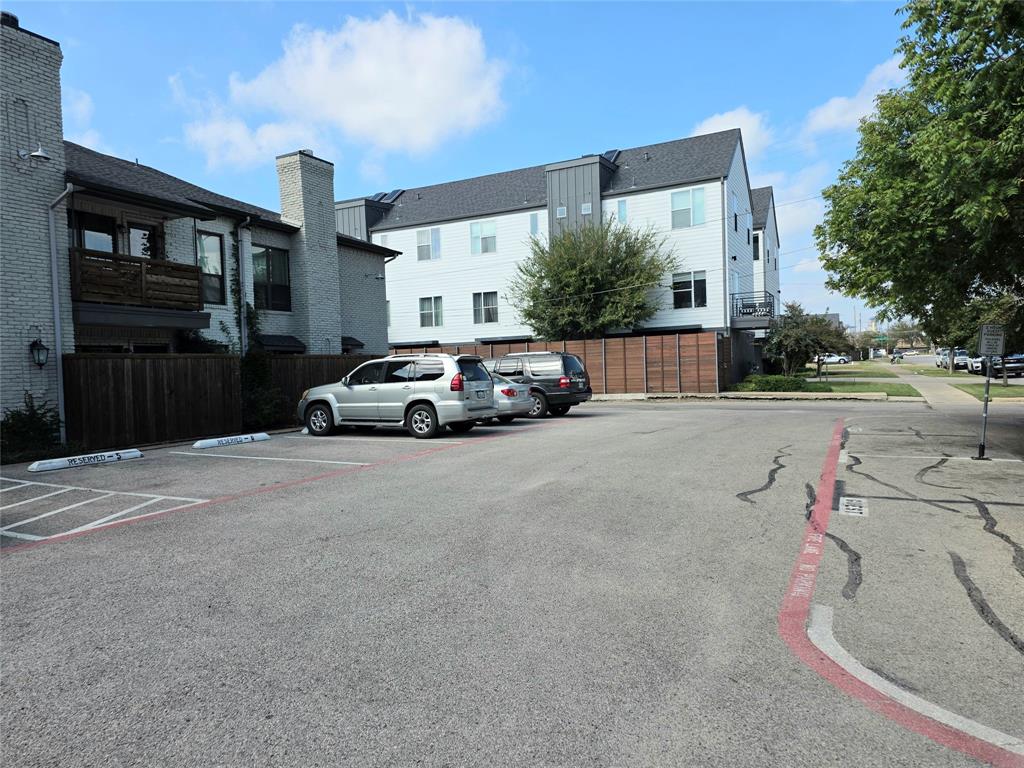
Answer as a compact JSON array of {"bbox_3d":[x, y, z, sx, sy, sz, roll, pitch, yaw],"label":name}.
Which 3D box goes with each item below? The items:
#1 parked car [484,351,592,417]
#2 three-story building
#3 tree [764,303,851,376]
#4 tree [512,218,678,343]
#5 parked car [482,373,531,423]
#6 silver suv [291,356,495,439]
[{"bbox_3d":[-0.103,0.026,21.994,5.240,1.960,2.000,-1,2,26],"label":"parked car"},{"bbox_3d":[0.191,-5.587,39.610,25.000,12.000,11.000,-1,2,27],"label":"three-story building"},{"bbox_3d":[17.372,-2.616,40.000,4.800,4.300,4.300,-1,2,27],"label":"tree"},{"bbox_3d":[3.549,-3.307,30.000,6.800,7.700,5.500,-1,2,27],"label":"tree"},{"bbox_3d":[-1.654,0.368,19.325,4.530,1.480,1.700,-1,2,31],"label":"parked car"},{"bbox_3d":[-2.833,0.264,16.462,4.780,1.890,1.880,-1,2,22],"label":"silver suv"}]

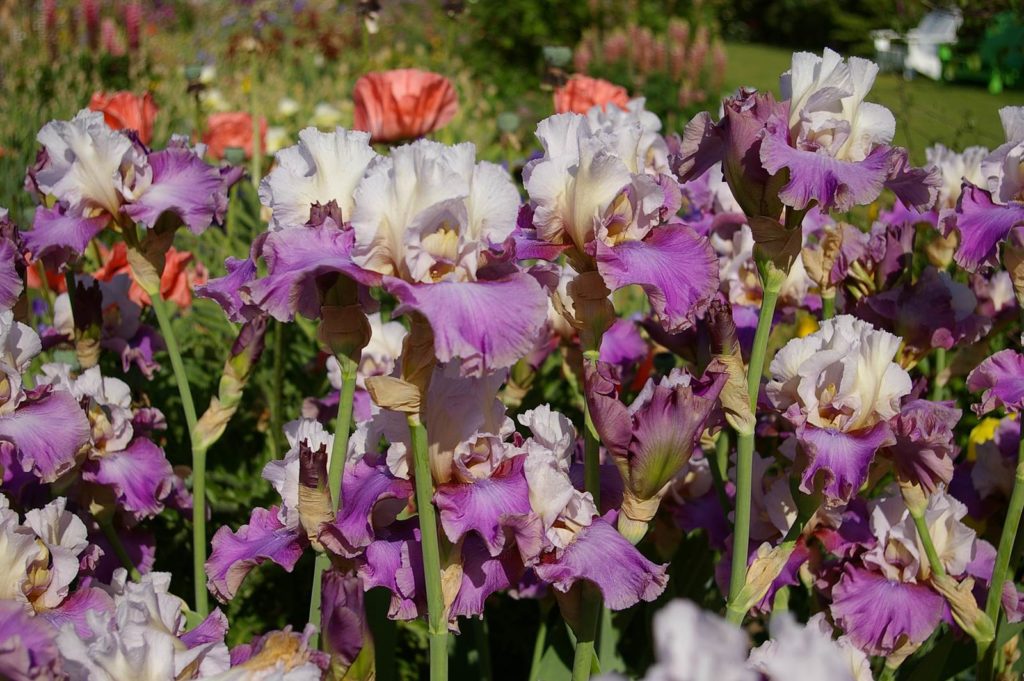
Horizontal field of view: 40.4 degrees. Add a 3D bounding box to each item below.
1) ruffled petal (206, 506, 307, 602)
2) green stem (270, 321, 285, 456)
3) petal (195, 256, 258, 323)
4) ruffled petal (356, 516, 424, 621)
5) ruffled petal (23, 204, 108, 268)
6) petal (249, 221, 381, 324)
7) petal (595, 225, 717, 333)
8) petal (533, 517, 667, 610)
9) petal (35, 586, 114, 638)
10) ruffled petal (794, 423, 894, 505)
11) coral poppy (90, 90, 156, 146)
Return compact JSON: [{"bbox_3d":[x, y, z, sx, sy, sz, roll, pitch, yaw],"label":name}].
[{"bbox_3d":[-0.182,0.152,0.990,0.072,0.052,0.060,-5,15,-19],"label":"ruffled petal"},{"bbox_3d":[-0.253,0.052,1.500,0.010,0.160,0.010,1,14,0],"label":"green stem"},{"bbox_3d":[-0.212,-0.038,1.050,0.065,0.046,0.060,-7,16,-24],"label":"petal"},{"bbox_3d":[-0.095,0.181,1.100,0.049,0.073,0.045,4,16,14],"label":"ruffled petal"},{"bbox_3d":[-0.390,-0.091,1.220,0.065,0.051,0.065,-12,19,-38],"label":"ruffled petal"},{"bbox_3d":[-0.145,-0.049,1.010,0.090,0.070,0.075,5,13,24],"label":"petal"},{"bbox_3d":[0.103,-0.044,1.000,0.078,0.075,0.072,-10,15,-38],"label":"petal"},{"bbox_3d":[0.055,0.141,0.880,0.073,0.043,0.072,-12,19,-40],"label":"petal"},{"bbox_3d":[-0.268,0.170,0.860,0.060,0.037,0.058,11,18,39],"label":"petal"},{"bbox_3d":[0.272,0.101,1.140,0.073,0.057,0.050,3,15,12],"label":"ruffled petal"},{"bbox_3d":[-0.587,-0.335,2.100,0.105,0.085,0.105,0,14,0],"label":"coral poppy"}]

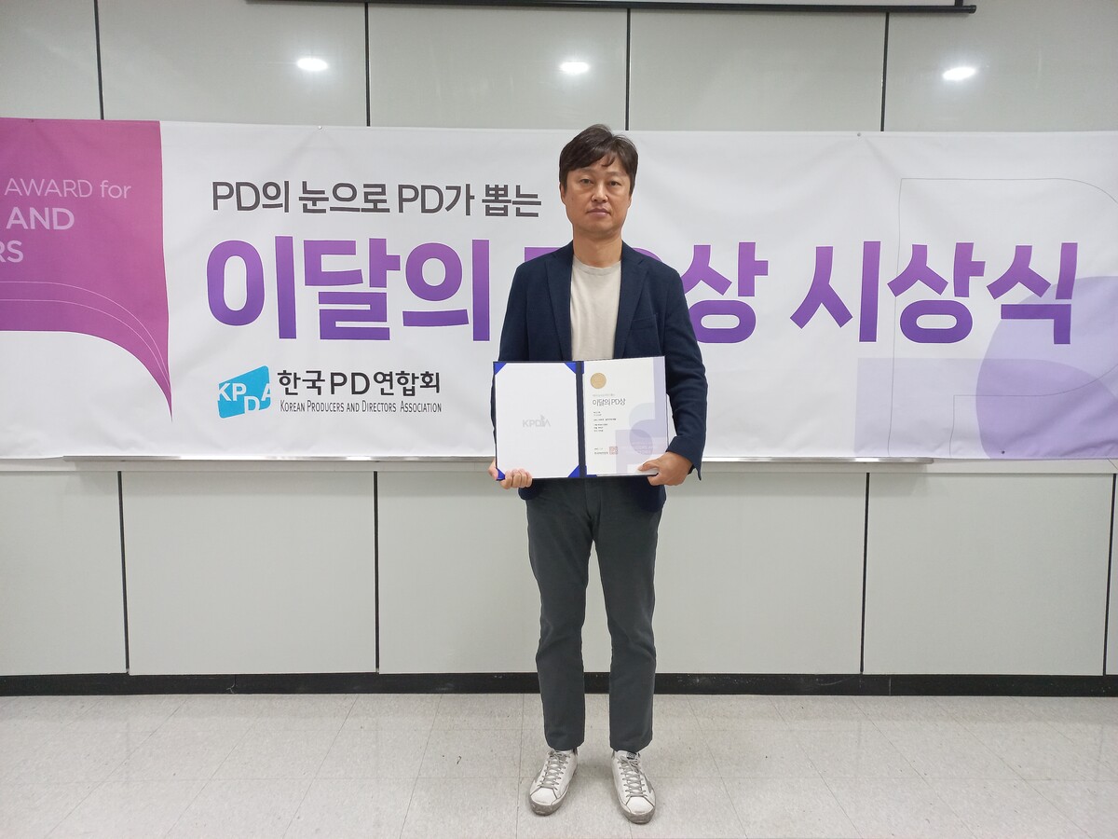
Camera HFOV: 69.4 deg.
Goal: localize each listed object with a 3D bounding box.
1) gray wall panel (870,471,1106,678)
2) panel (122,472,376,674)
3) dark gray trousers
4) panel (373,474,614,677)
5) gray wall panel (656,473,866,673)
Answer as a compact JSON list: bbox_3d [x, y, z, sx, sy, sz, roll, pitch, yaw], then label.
[{"bbox_3d":[1.564,0.567,2.963,0.881,0.744,0.030,0,5,-1],"label":"gray wall panel"},{"bbox_3d":[-1.114,0.553,2.921,0.881,0.744,0.030,0,5,-1],"label":"panel"},{"bbox_3d":[0.095,0.525,2.319,0.390,0.910,0.260,1,5,3],"label":"dark gray trousers"},{"bbox_3d":[-0.221,0.557,2.935,0.881,0.744,0.030,0,5,-1],"label":"panel"},{"bbox_3d":[0.671,0.562,2.949,0.881,0.744,0.030,0,5,-1],"label":"gray wall panel"}]

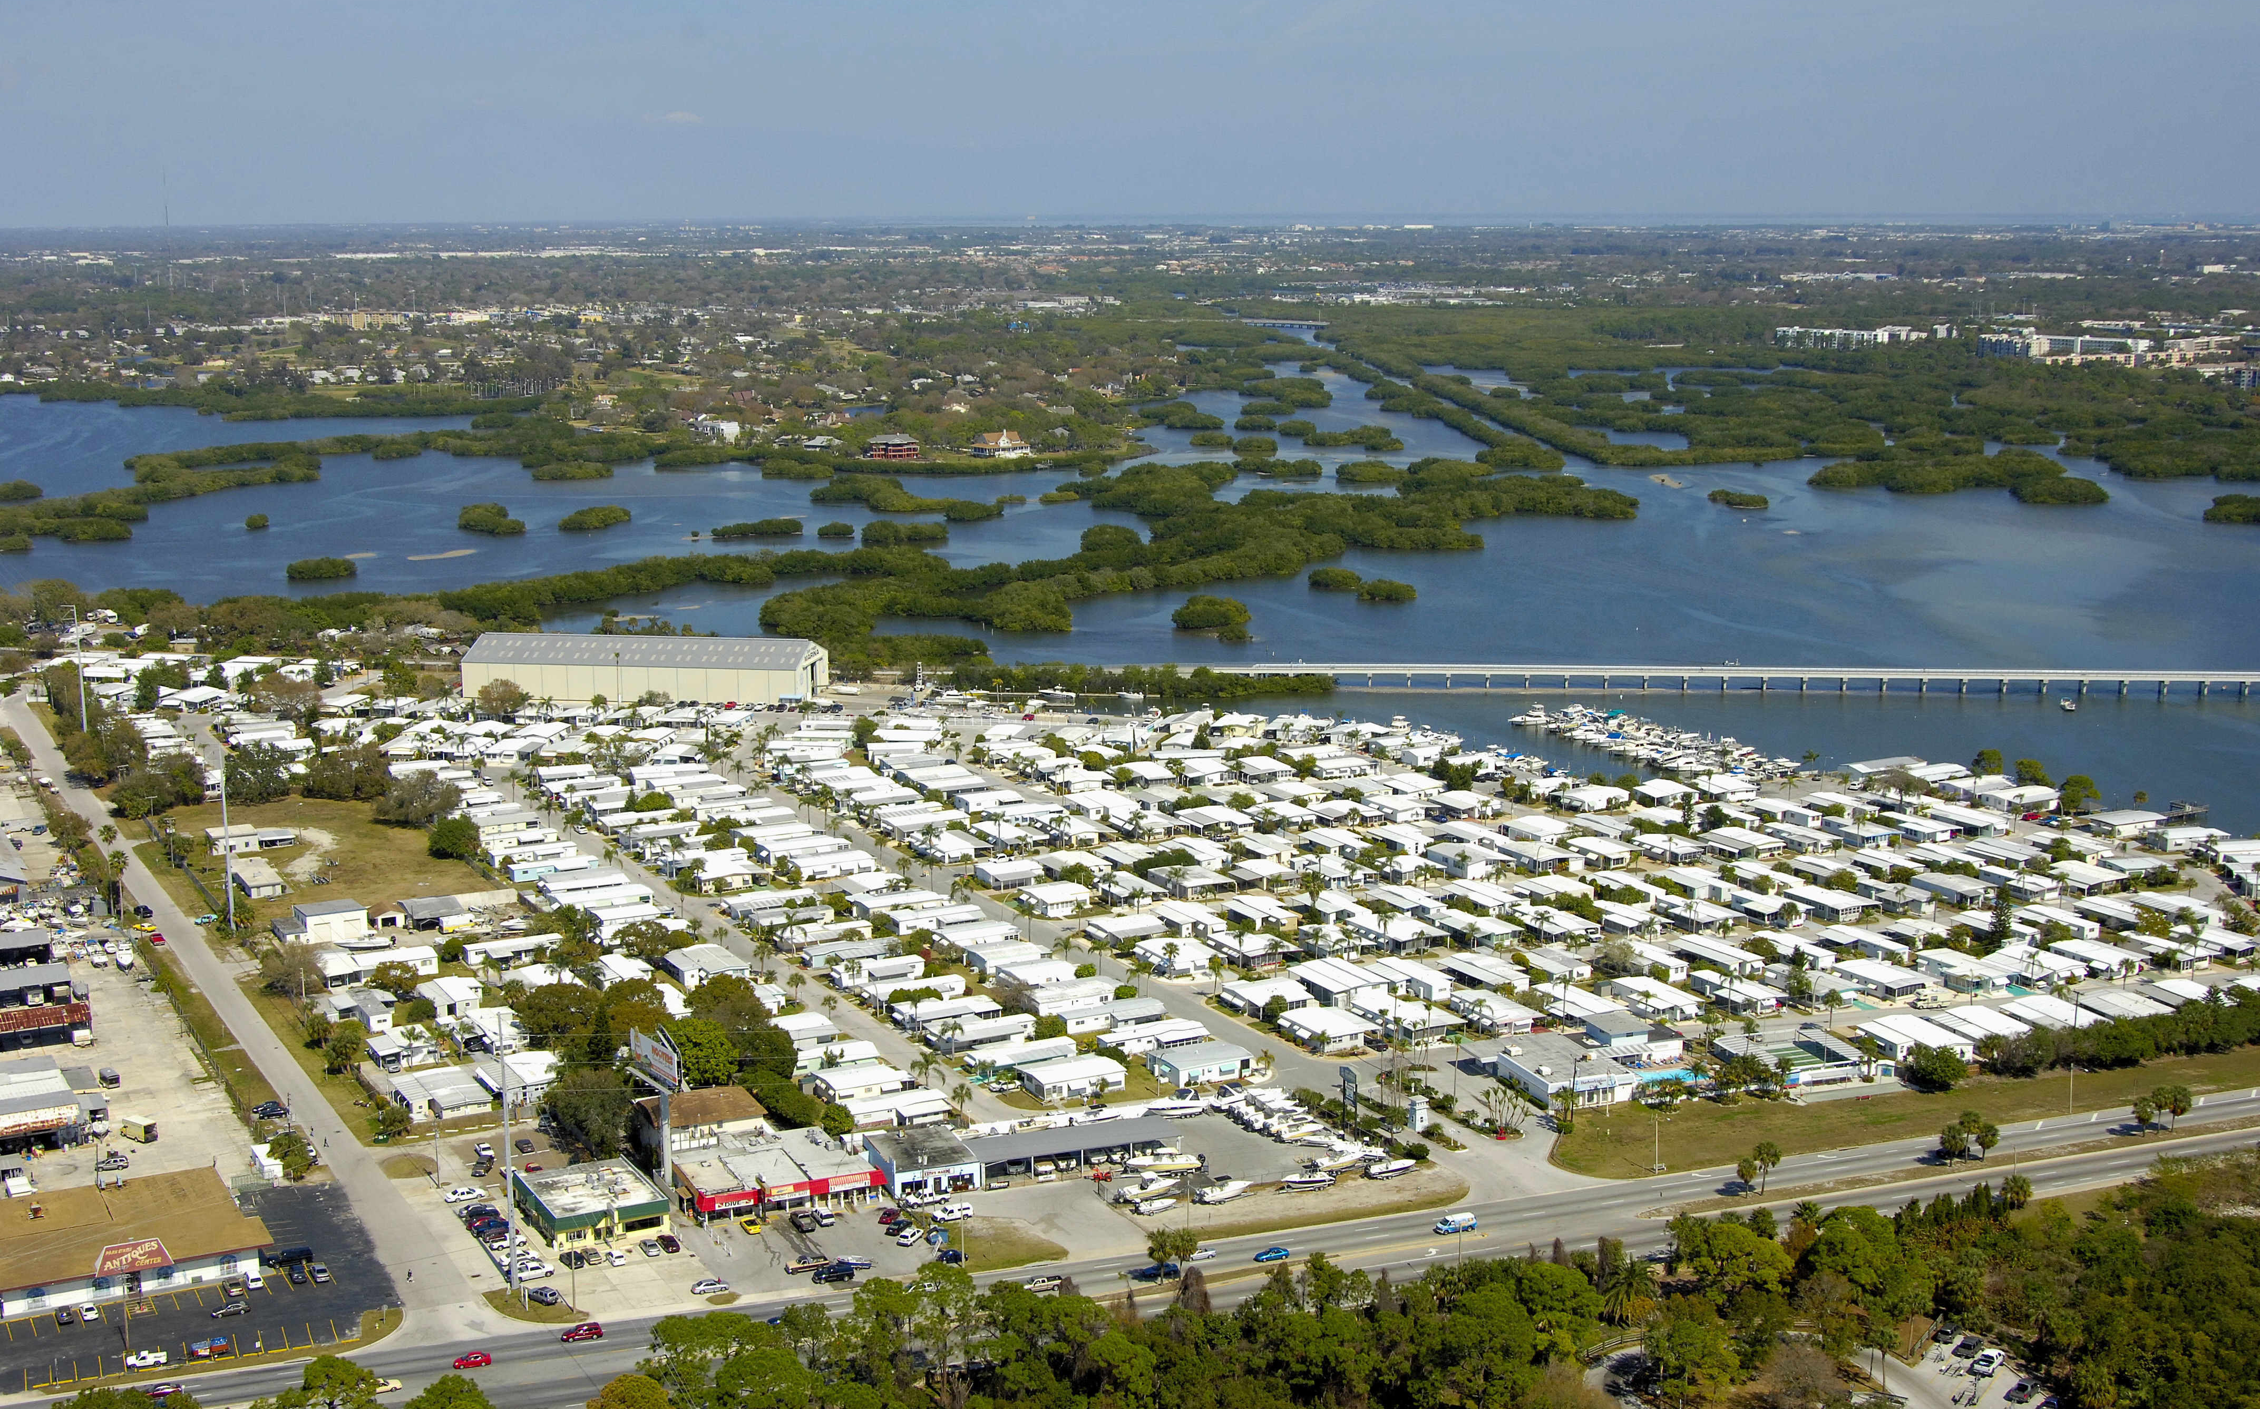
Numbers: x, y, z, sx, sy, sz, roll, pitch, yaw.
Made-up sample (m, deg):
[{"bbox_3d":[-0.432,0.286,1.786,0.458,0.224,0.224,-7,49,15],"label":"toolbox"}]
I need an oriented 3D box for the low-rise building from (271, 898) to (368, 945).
[{"bbox_3d":[-150.260,40.490,500.600,14.720,5.180,9.620,-7,12,-31],"label":"low-rise building"}]

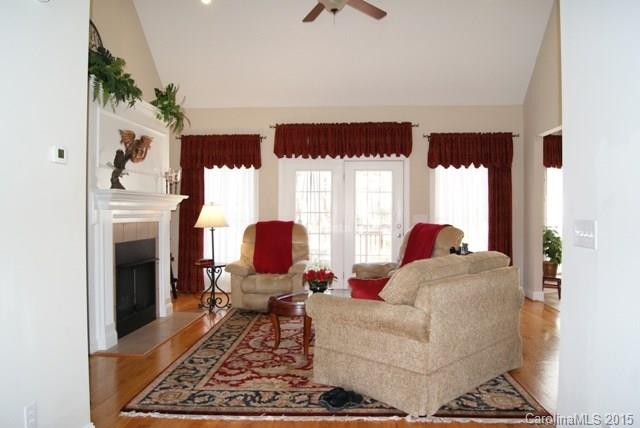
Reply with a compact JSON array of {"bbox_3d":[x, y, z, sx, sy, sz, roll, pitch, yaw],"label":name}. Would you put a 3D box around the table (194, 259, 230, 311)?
[{"bbox_3d":[-1.450,0.966,6.530,0.450,0.600,0.450,0,1,3],"label":"table"}]

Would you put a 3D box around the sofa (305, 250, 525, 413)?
[{"bbox_3d":[0.855,0.817,3.930,1.030,0.970,1.580,1,1,45],"label":"sofa"}]

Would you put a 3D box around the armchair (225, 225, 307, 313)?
[{"bbox_3d":[-0.690,0.711,6.680,1.040,1.110,0.970,0,1,5],"label":"armchair"}]

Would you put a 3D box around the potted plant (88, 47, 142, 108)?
[{"bbox_3d":[-2.050,-1.377,4.850,0.460,0.560,0.560,0,1,3],"label":"potted plant"}]

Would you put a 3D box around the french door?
[{"bbox_3d":[0.368,0.180,7.530,1.970,2.080,0.100,0,1,3],"label":"french door"}]

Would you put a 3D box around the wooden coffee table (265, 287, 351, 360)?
[{"bbox_3d":[0.030,1.060,4.730,1.060,0.490,0.740,-1,1,-44],"label":"wooden coffee table"}]

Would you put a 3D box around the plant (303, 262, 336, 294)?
[{"bbox_3d":[-0.005,0.645,4.780,0.340,0.330,0.340,0,1,3],"label":"plant"}]

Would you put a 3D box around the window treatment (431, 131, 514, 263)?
[{"bbox_3d":[2.300,0.007,7.350,1.270,2.490,0.180,0,1,3],"label":"window treatment"}]

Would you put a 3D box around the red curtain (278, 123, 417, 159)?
[{"bbox_3d":[0.363,-1.135,7.420,2.120,0.555,0.130,0,1,3],"label":"red curtain"}]

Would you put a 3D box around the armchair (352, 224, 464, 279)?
[{"bbox_3d":[1.080,0.725,5.950,1.040,1.110,1.040,0,1,-32],"label":"armchair"}]

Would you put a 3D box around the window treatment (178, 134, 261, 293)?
[{"bbox_3d":[-1.569,0.000,7.500,1.280,2.470,0.150,0,1,3],"label":"window treatment"}]

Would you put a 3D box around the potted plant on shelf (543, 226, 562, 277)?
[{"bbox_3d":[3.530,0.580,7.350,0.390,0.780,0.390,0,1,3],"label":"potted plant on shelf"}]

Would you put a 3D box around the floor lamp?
[{"bbox_3d":[-1.468,0.557,6.530,0.470,1.420,0.450,0,1,3],"label":"floor lamp"}]

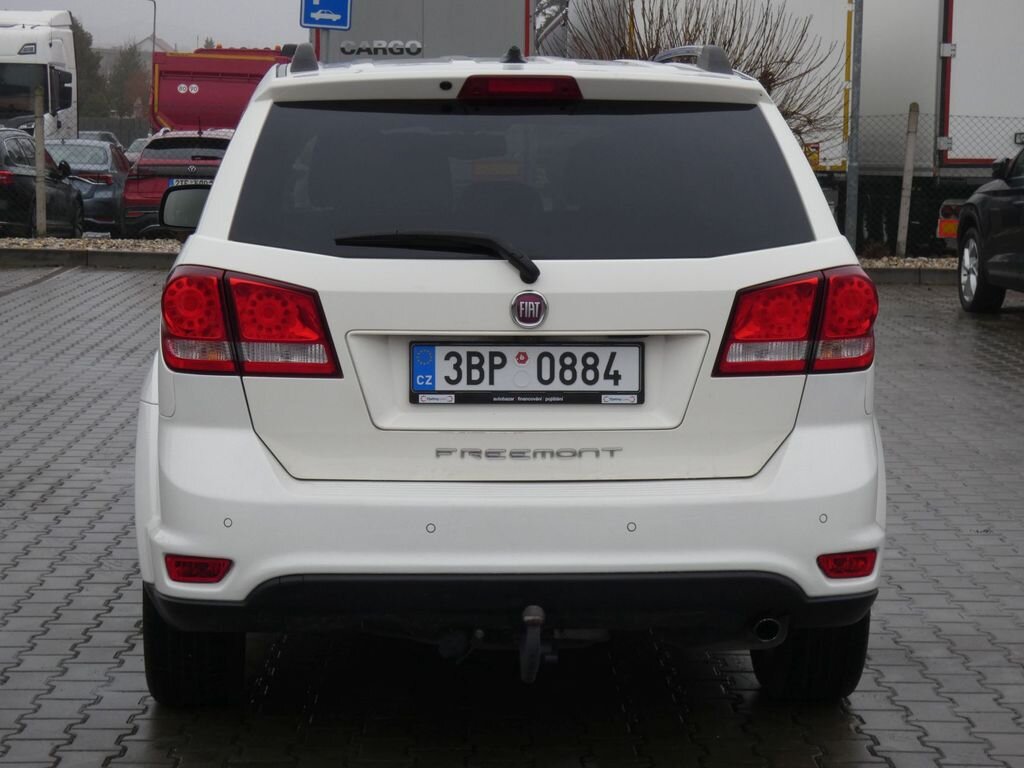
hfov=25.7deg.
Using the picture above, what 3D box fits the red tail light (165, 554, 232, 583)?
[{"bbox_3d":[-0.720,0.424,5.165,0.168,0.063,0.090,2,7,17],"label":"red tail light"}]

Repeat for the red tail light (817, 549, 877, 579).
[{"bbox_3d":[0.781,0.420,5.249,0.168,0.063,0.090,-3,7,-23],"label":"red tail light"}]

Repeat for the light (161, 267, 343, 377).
[{"bbox_3d":[-0.594,-0.147,5.136,0.415,0.255,0.190,1,7,6],"label":"light"}]

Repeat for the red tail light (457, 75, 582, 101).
[{"bbox_3d":[0.020,-0.704,5.338,0.290,0.062,0.070,0,7,-3],"label":"red tail light"}]

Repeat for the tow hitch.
[{"bbox_3d":[0.049,0.589,5.101,0.065,0.165,0.200,0,7,-3],"label":"tow hitch"}]

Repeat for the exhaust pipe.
[{"bbox_3d":[0.602,0.580,5.293,0.064,0.064,0.150,0,7,-3],"label":"exhaust pipe"}]

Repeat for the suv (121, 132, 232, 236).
[{"bbox_3d":[-3.629,-2.388,27.874,1.770,1.540,4.200,0,7,1],"label":"suv"}]

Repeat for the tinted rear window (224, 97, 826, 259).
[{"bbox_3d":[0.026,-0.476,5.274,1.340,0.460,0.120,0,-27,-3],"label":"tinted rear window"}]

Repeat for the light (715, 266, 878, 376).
[{"bbox_3d":[0.660,-0.149,5.207,0.415,0.255,0.190,-1,7,-12],"label":"light"}]

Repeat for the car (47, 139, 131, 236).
[{"bbox_3d":[-5.645,-2.458,29.192,1.800,1.440,4.650,0,7,-2],"label":"car"}]

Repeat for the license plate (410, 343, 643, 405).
[{"bbox_3d":[0.035,-0.024,5.090,0.527,0.135,0.020,0,7,-3],"label":"license plate"}]

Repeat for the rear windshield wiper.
[{"bbox_3d":[-0.168,-0.285,5.069,0.470,0.125,0.070,0,-21,-3],"label":"rear windshield wiper"}]

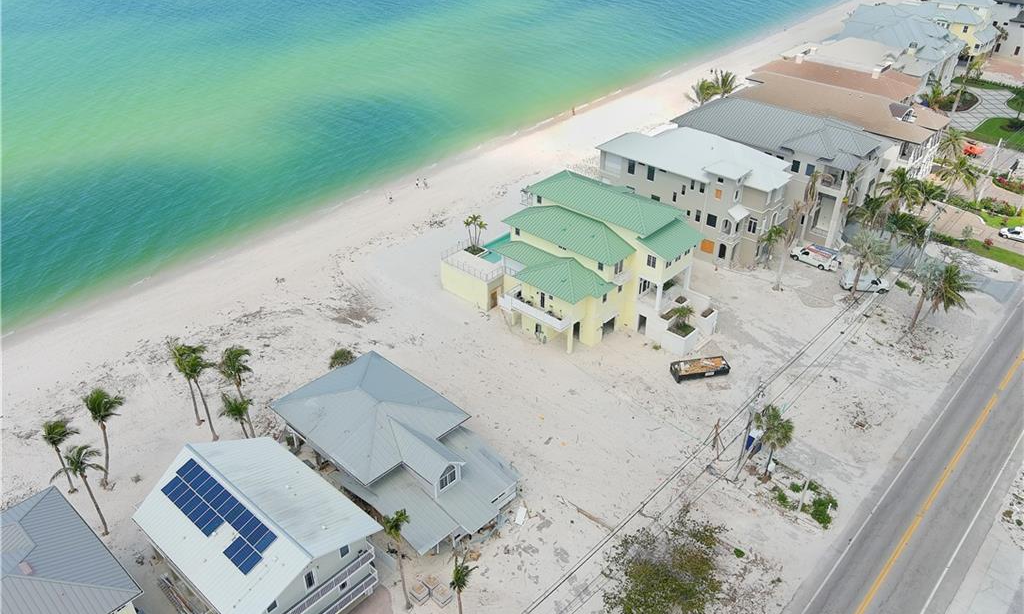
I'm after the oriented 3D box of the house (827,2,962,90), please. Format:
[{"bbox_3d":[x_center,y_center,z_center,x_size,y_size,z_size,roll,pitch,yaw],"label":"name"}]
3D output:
[{"bbox_3d":[77.495,-51.366,171.124,25.000,13.000,33.000,26,41,34],"label":"house"}]

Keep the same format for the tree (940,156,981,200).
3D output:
[{"bbox_3d":[68.057,-19.735,127.053,6.000,7.300,6.000,0,33,0],"label":"tree"}]

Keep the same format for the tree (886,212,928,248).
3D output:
[{"bbox_3d":[53.490,-9.678,112.222,5.600,6.500,5.600,26,42,35],"label":"tree"}]

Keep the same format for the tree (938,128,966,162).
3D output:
[{"bbox_3d":[73.191,-26.733,138.536,4.800,6.700,4.800,0,33,0],"label":"tree"}]

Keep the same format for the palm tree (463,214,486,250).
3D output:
[{"bbox_3d":[-5.060,-10.050,111.840,3.200,4.790,3.000,-2,32,0],"label":"palm tree"}]

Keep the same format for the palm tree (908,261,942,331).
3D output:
[{"bbox_3d":[49.330,-1.090,99.480,4.200,9.160,4.200,-2,32,0],"label":"palm tree"}]

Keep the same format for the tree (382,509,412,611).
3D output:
[{"bbox_3d":[-8.296,19.354,62.409,2.400,11.000,2.400,0,33,0],"label":"tree"}]

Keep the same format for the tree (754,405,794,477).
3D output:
[{"bbox_3d":[23.759,12.568,75.234,3.600,8.700,3.600,0,33,0],"label":"tree"}]

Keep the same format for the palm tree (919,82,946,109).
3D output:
[{"bbox_3d":[80.187,-39.434,157.515,5.200,6.300,5.200,26,42,35],"label":"palm tree"}]

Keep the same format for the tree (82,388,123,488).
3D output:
[{"bbox_3d":[-35.730,12.004,73.495,4.000,11.300,3.600,0,33,0],"label":"tree"}]

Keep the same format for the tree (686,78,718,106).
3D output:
[{"bbox_3d":[35.328,-38.377,155.168,6.200,8.200,6.200,0,33,0],"label":"tree"}]

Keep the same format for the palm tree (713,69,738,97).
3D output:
[{"bbox_3d":[39.486,-38.602,153.968,5.300,9.500,5.300,26,42,35],"label":"palm tree"}]

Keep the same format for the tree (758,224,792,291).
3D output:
[{"bbox_3d":[35.760,-6.680,109.520,4.600,8.570,4.600,-2,32,0],"label":"tree"}]

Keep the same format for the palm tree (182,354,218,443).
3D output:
[{"bbox_3d":[-31.740,9.520,84.950,3.900,10.570,3.900,-2,32,0],"label":"palm tree"}]

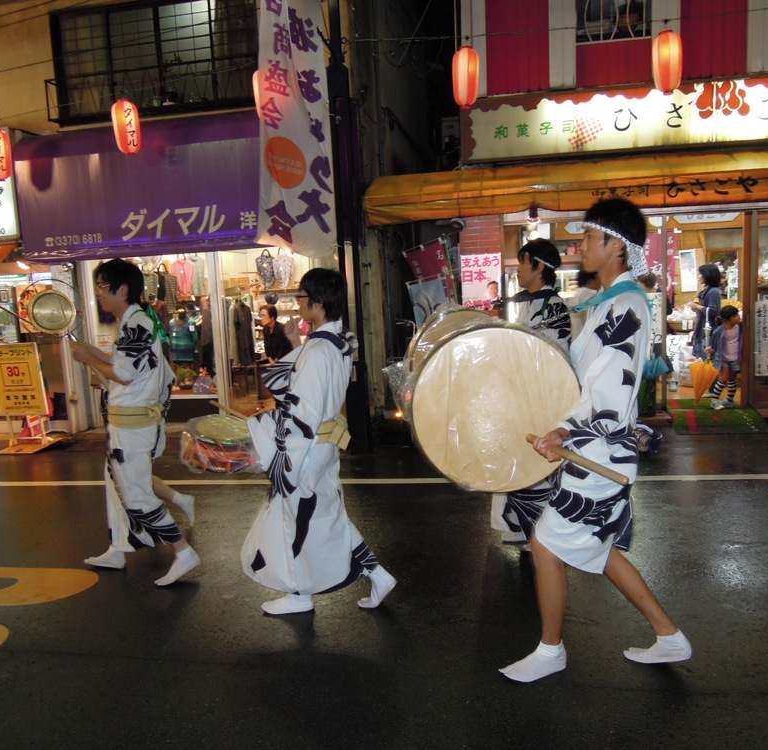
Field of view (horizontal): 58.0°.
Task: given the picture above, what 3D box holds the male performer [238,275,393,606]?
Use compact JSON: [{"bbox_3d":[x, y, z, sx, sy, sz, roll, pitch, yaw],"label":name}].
[{"bbox_3d":[-0.303,0.309,3.204,0.720,1.580,0.600,-2,7,9],"label":"male performer"}]

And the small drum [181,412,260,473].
[{"bbox_3d":[-0.754,0.330,3.258,0.340,0.165,0.340,12,20,7],"label":"small drum"}]

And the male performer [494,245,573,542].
[{"bbox_3d":[0.842,0.119,3.784,0.580,1.710,0.550,-2,7,9],"label":"male performer"}]

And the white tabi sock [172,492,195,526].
[{"bbox_3d":[-1.229,0.828,4.250,0.130,0.220,0.090,9,1,7],"label":"white tabi sock"}]

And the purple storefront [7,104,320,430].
[{"bbox_3d":[-1.905,-0.991,7.289,3.500,3.200,1.100,-2,7,9],"label":"purple storefront"}]

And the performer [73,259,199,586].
[{"bbox_3d":[-1.336,0.240,3.715,0.710,1.690,0.550,-2,7,9],"label":"performer"}]

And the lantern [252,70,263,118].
[{"bbox_3d":[-1.078,-2.562,6.372,0.270,0.520,0.270,-2,7,9],"label":"lantern"}]

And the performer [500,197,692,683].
[{"bbox_3d":[0.754,0.248,2.550,0.690,1.760,0.570,-2,7,9],"label":"performer"}]

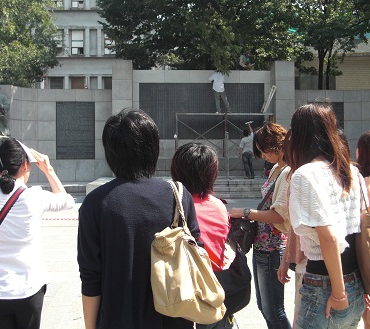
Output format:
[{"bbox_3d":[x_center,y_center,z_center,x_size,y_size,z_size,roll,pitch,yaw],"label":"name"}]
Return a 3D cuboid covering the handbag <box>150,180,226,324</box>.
[{"bbox_3d":[0.015,0.310,2.050,0.190,0.490,0.310,1,2,30],"label":"handbag"}]

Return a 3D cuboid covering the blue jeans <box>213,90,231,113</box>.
[{"bbox_3d":[1.285,-2.240,20.500,0.560,0.820,0.320,0,1,2],"label":"blue jeans"}]

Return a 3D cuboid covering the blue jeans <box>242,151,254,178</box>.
[{"bbox_3d":[2.240,0.000,20.500,0.420,0.950,0.320,0,1,3],"label":"blue jeans"}]

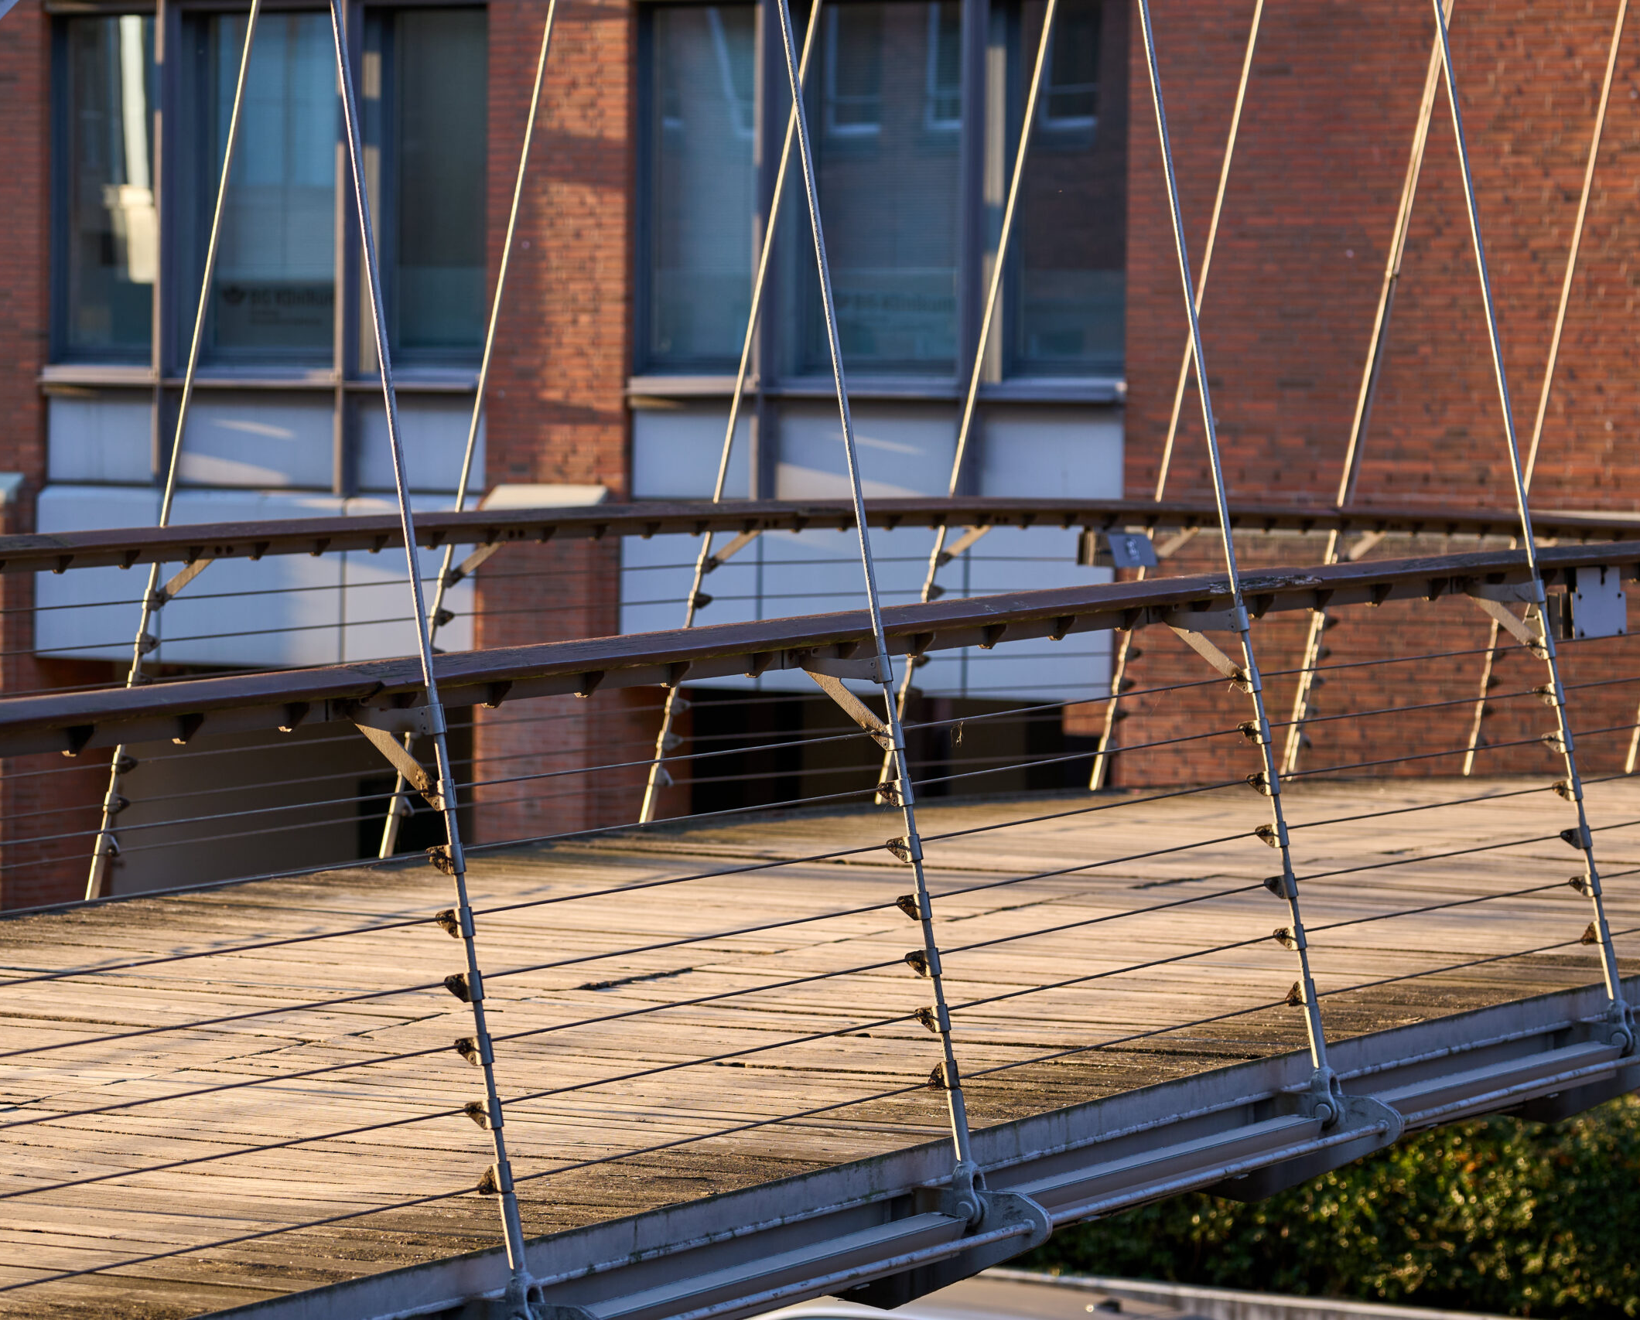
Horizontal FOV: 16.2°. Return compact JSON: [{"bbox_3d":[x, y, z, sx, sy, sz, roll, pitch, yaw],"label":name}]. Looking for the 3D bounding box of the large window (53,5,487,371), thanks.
[{"bbox_3d":[-3.518,-3.006,36.895,3.397,2.315,0.200,2,3,28],"label":"large window"}]

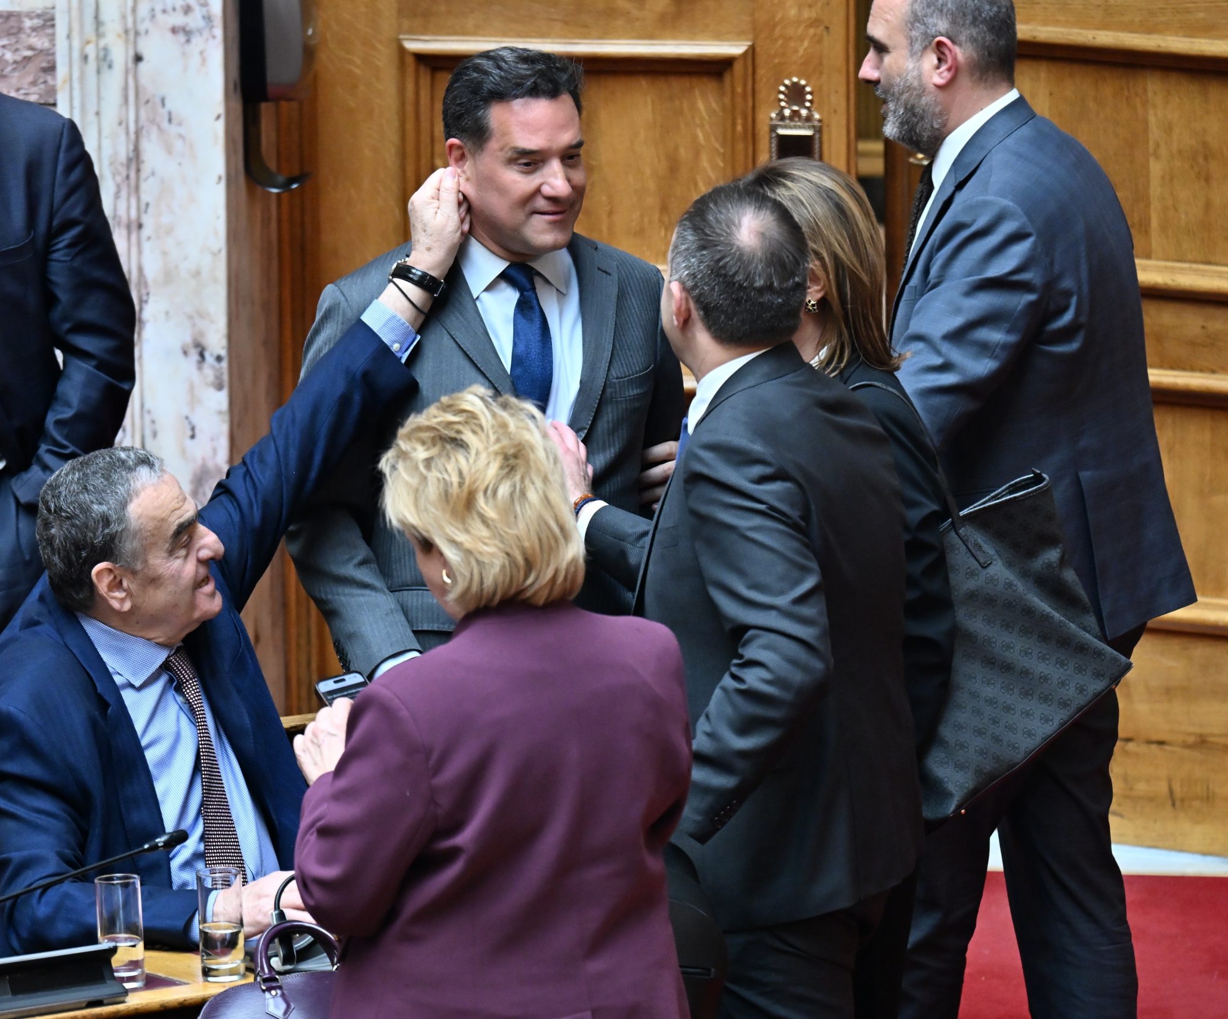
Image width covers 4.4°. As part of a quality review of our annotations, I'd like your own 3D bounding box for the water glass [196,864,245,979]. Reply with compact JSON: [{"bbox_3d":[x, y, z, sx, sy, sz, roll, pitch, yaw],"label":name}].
[{"bbox_3d":[-0.493,0.520,20.250,0.058,0.139,0.058,-3,12,0],"label":"water glass"}]

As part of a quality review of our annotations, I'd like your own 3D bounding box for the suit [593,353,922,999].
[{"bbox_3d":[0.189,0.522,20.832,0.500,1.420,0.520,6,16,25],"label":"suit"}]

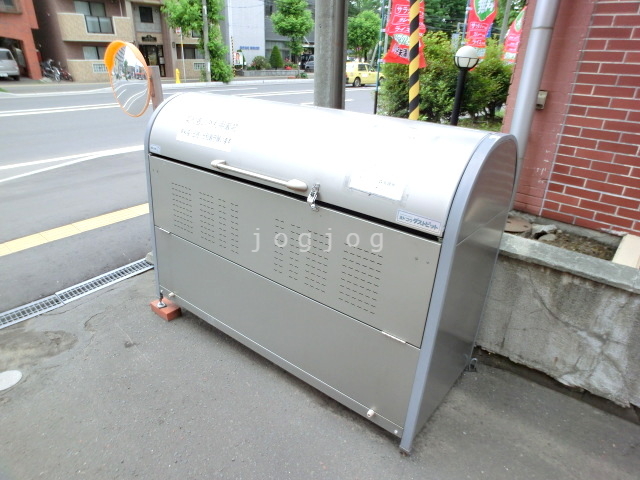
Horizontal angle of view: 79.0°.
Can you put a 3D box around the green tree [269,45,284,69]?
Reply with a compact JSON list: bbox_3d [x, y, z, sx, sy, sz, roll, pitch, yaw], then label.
[{"bbox_3d":[-3.817,-16.421,34.925,1.150,2.000,1.150,0,25,-6],"label":"green tree"}]

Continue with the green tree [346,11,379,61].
[{"bbox_3d":[4.574,-21.830,43.380,3.800,6.500,3.800,4,25,4],"label":"green tree"}]

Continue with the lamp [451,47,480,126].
[{"bbox_3d":[1.676,-1.622,4.731,0.270,1.350,0.270,10,26,16],"label":"lamp"}]

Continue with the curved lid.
[{"bbox_3d":[-0.058,-0.500,1.984,1.767,0.351,0.722,19,25,33],"label":"curved lid"}]

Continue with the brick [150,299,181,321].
[{"bbox_3d":[-1.106,0.499,2.789,0.205,0.061,0.104,19,30,31],"label":"brick"}]

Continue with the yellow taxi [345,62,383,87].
[{"bbox_3d":[2.786,-11.630,27.223,1.695,1.515,4.620,22,31,36],"label":"yellow taxi"}]

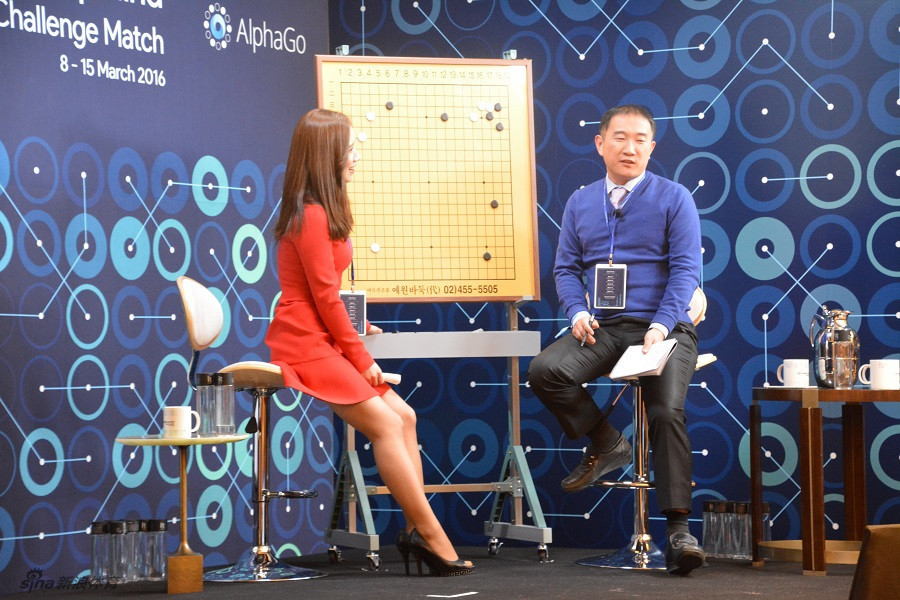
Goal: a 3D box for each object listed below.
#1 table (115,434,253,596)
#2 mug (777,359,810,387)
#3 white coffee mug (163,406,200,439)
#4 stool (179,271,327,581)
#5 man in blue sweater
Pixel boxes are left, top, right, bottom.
[{"bbox_3d":[-0.815,0.654,8.550,0.405,0.478,0.405,-1,-1,-2],"label":"table"},{"bbox_3d":[1.094,0.234,8.932,0.082,0.091,0.114,0,-1,-41],"label":"mug"},{"bbox_3d":[-0.813,0.372,8.510,0.114,0.096,0.082,0,-1,-38],"label":"white coffee mug"},{"bbox_3d":[-0.628,0.410,9.000,0.490,0.970,0.420,-1,-1,20],"label":"stool"},{"bbox_3d":[0.533,0.107,8.870,0.590,1.470,0.700,-1,-1,20],"label":"man in blue sweater"}]

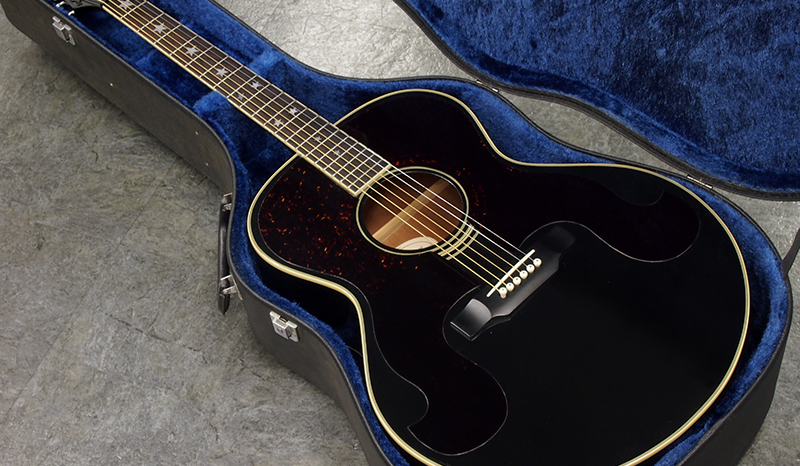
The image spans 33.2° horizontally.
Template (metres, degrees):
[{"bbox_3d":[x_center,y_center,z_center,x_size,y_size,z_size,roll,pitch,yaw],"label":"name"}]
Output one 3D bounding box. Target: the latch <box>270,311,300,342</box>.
[{"bbox_3d":[-0.118,0.097,1.355,0.033,0.027,0.009,28,61,25],"label":"latch"}]

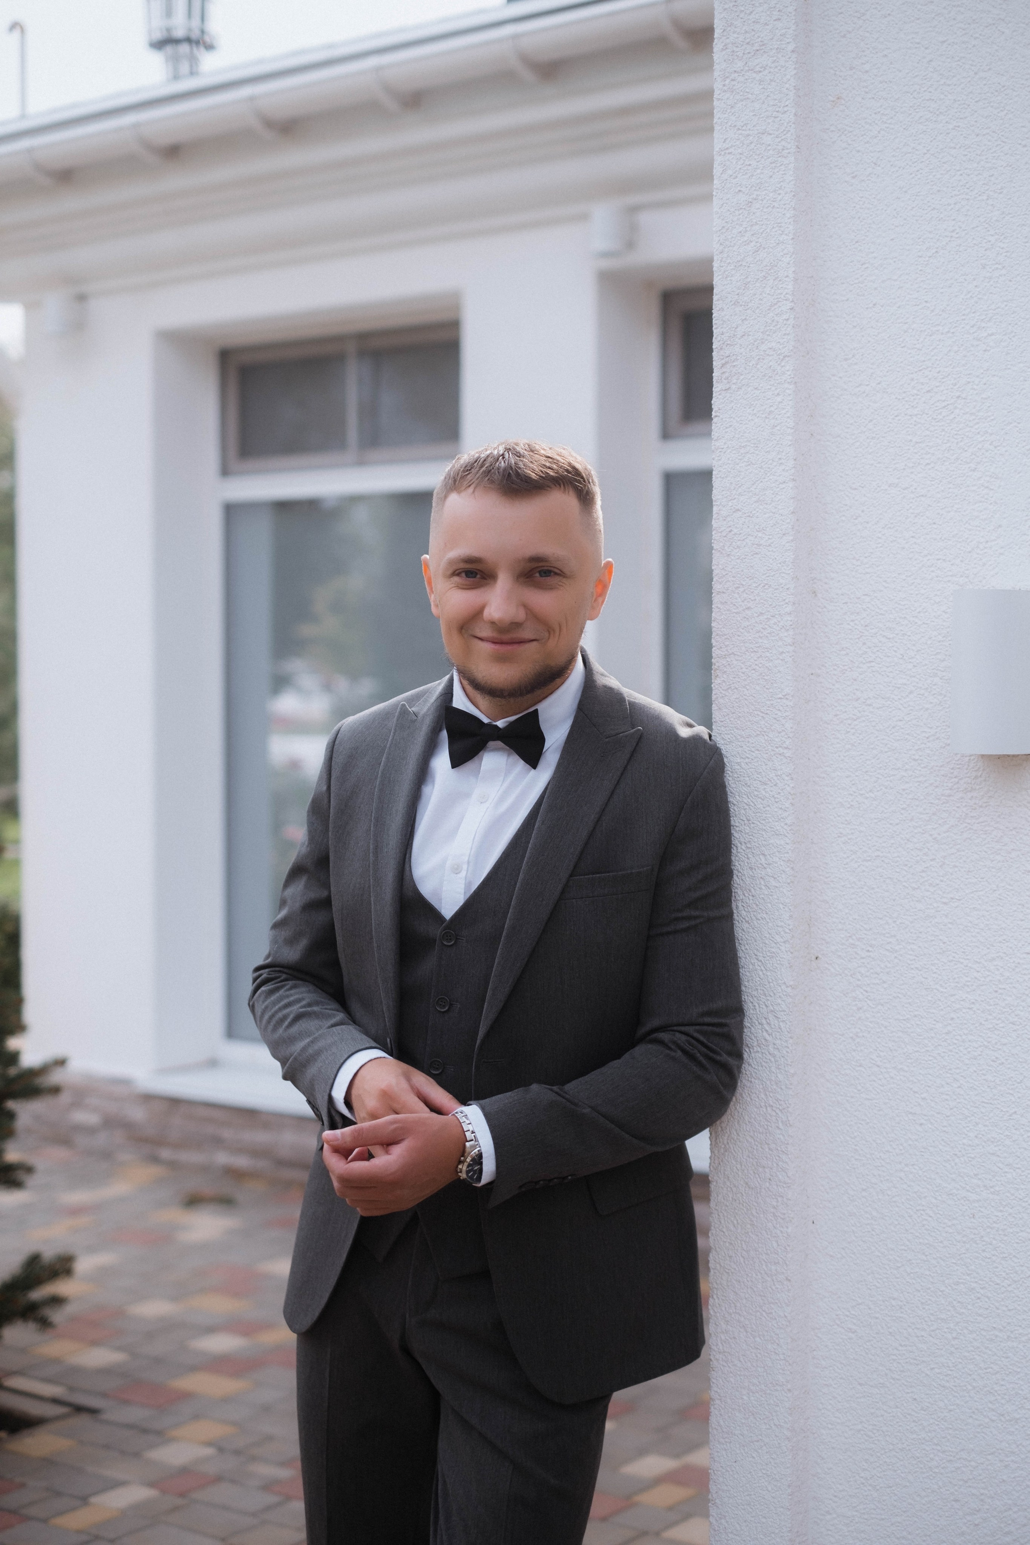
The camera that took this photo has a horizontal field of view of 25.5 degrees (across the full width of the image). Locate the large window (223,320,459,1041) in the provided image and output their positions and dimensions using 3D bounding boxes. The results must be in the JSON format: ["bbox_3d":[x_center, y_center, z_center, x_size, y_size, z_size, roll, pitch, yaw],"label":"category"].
[{"bbox_3d":[-0.475,-0.239,7.328,1.265,2.361,0.100,1,2,37],"label":"large window"}]

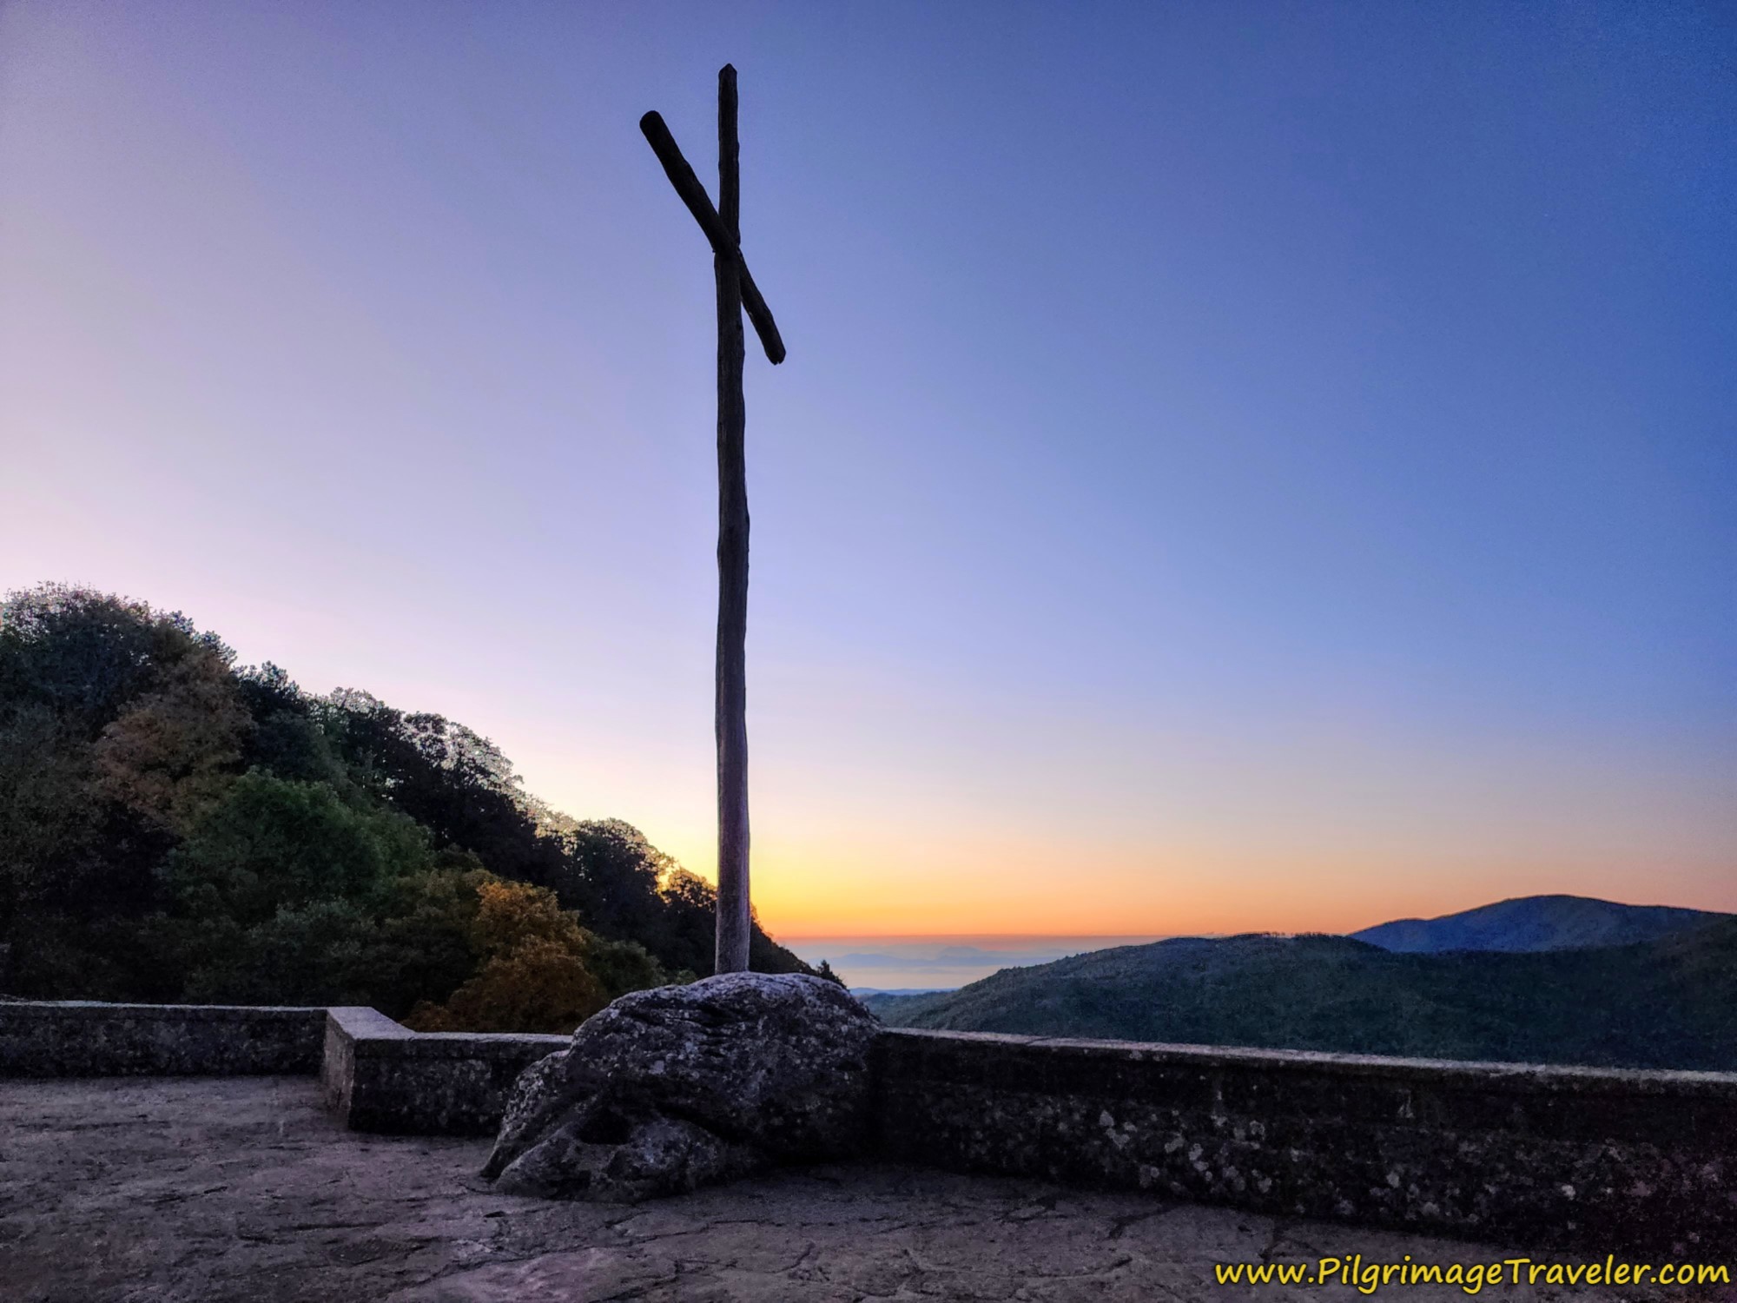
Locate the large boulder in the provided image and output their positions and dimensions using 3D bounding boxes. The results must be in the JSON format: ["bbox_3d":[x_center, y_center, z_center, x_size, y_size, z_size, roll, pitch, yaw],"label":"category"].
[{"bbox_3d":[-1.220,2.843,7.802,2.500,1.240,2.000,0,-14,0],"label":"large boulder"}]

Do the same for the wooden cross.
[{"bbox_3d":[-1.074,-1.320,9.366,0.320,7.790,3.450,-4,-14,10],"label":"wooden cross"}]

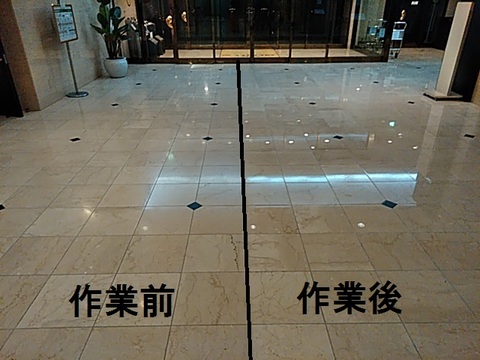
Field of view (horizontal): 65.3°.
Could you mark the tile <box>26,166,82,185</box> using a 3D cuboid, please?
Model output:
[{"bbox_3d":[-1.788,-0.036,3.628,0.400,0.020,0.416,-1,26,-1],"label":"tile"}]

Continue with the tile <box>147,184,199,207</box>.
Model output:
[{"bbox_3d":[-0.573,0.133,3.256,0.400,0.020,0.412,-1,26,-1],"label":"tile"}]

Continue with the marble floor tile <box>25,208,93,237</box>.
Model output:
[{"bbox_3d":[-1.367,0.321,2.872,0.400,0.020,0.412,-1,26,-1],"label":"marble floor tile"}]

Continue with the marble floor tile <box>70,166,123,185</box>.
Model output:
[{"bbox_3d":[-1.379,-0.040,3.626,0.398,0.020,0.412,-1,26,-1],"label":"marble floor tile"}]

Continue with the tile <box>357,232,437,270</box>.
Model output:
[{"bbox_3d":[1.039,0.479,2.524,0.400,0.020,0.412,-1,26,-1],"label":"tile"}]

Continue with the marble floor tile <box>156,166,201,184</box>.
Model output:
[{"bbox_3d":[-0.579,-0.047,3.630,0.400,0.020,0.412,-1,26,-1],"label":"marble floor tile"}]

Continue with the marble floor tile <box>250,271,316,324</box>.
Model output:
[{"bbox_3d":[0.243,0.661,2.119,0.397,0.016,0.413,-1,26,-1],"label":"marble floor tile"}]

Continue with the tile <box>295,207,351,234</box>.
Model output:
[{"bbox_3d":[0.631,0.303,2.891,0.398,0.020,0.412,-1,26,-1],"label":"tile"}]

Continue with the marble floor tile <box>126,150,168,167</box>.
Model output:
[{"bbox_3d":[-0.985,-0.224,4.000,0.400,0.020,0.412,-1,26,-1],"label":"marble floor tile"}]

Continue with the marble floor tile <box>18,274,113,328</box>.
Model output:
[{"bbox_3d":[-0.947,0.673,2.107,0.397,0.016,0.413,-1,26,-1],"label":"marble floor tile"}]

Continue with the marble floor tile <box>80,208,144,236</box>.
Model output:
[{"bbox_3d":[-0.972,0.319,2.882,0.400,0.020,0.416,-1,26,-1],"label":"marble floor tile"}]

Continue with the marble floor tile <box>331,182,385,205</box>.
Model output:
[{"bbox_3d":[1.026,0.119,3.273,0.398,0.020,0.412,-1,26,-1],"label":"marble floor tile"}]

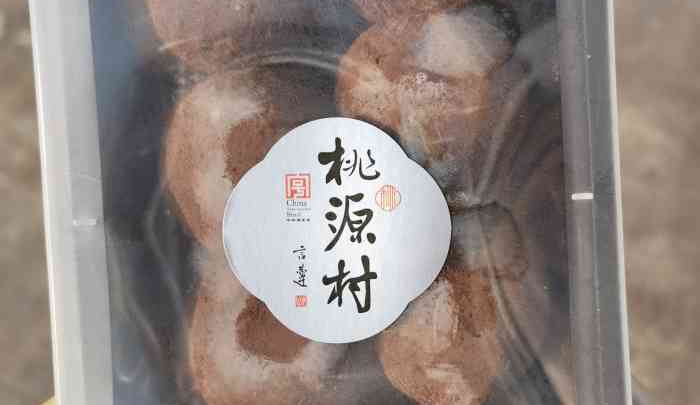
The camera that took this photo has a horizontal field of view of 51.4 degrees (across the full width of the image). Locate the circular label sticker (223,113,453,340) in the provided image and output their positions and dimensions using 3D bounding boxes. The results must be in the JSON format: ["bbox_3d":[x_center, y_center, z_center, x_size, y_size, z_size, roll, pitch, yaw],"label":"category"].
[{"bbox_3d":[-0.003,0.007,0.174,0.055,0.001,0.054,0,91,-1],"label":"circular label sticker"}]

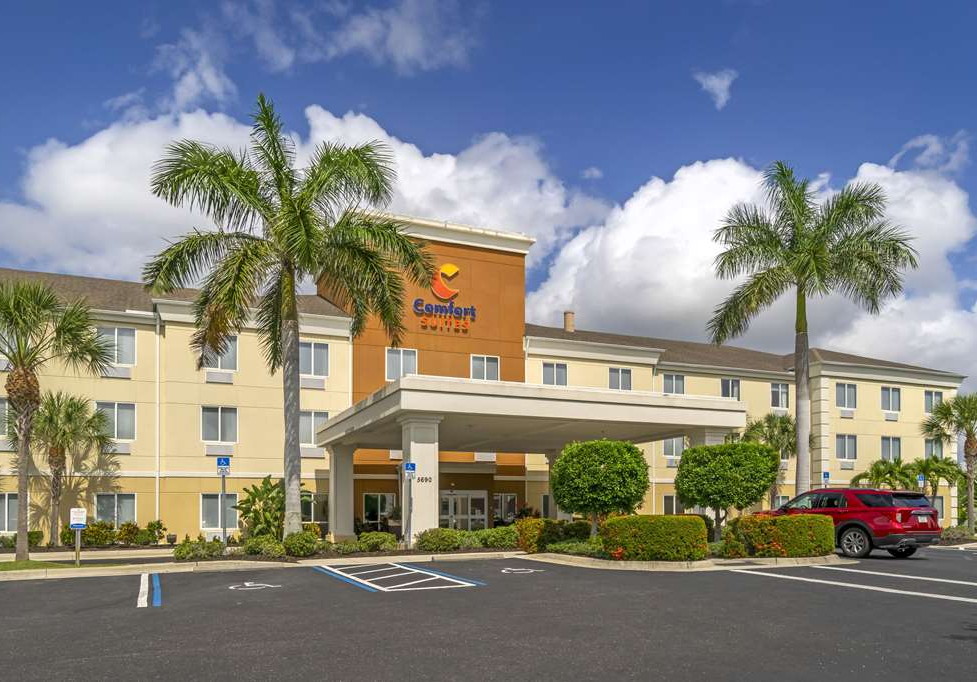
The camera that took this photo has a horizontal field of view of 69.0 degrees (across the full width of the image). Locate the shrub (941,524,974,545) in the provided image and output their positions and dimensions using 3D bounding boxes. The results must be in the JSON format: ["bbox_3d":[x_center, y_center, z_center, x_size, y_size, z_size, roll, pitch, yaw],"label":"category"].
[{"bbox_3d":[15.382,6.363,23.300,1.050,0.680,1.000,0,-9,0],"label":"shrub"}]

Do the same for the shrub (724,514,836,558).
[{"bbox_3d":[6.997,4.758,17.200,2.500,1.020,1.100,-3,-10,20],"label":"shrub"}]

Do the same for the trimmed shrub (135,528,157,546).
[{"bbox_3d":[-12.203,6.988,25.200,0.780,0.660,0.750,0,-9,0],"label":"trimmed shrub"}]

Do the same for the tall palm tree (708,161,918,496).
[{"bbox_3d":[12.314,0.247,27.000,7.981,14.215,7.742,0,-5,0],"label":"tall palm tree"}]

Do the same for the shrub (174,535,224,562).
[{"bbox_3d":[-6.572,4.680,16.100,1.133,0.572,1.020,0,-5,0],"label":"shrub"}]

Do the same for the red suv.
[{"bbox_3d":[9.670,5.097,19.950,2.000,1.780,5.050,4,-10,-25],"label":"red suv"}]

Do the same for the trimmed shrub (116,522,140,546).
[{"bbox_3d":[-12.857,6.909,25.300,0.850,0.850,0.850,0,-9,0],"label":"trimmed shrub"}]

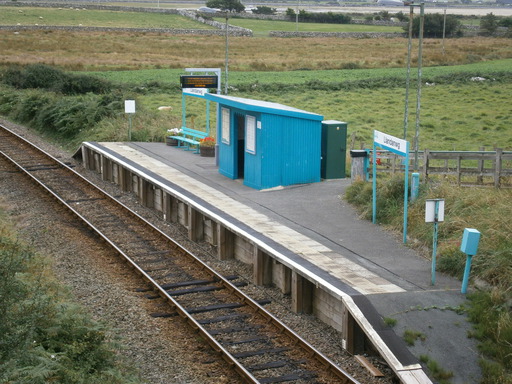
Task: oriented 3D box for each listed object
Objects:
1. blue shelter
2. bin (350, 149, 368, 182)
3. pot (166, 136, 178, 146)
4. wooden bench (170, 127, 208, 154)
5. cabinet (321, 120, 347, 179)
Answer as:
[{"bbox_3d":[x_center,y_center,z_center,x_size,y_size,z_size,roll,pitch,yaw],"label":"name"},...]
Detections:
[{"bbox_3d":[0.199,-1.545,31.135,2.388,2.378,3.036,-5,12,-24],"label":"blue shelter"},{"bbox_3d":[2.905,-0.710,30.560,0.466,0.921,0.466,-5,12,-24],"label":"bin"},{"bbox_3d":[-2.786,-1.777,37.572,0.627,0.304,0.627,0,11,0],"label":"pot"},{"bbox_3d":[-2.235,-1.716,36.211,0.546,0.719,1.984,-6,13,-27],"label":"wooden bench"},{"bbox_3d":[2.147,-1.226,31.157,0.627,1.575,0.779,-5,12,-24],"label":"cabinet"}]

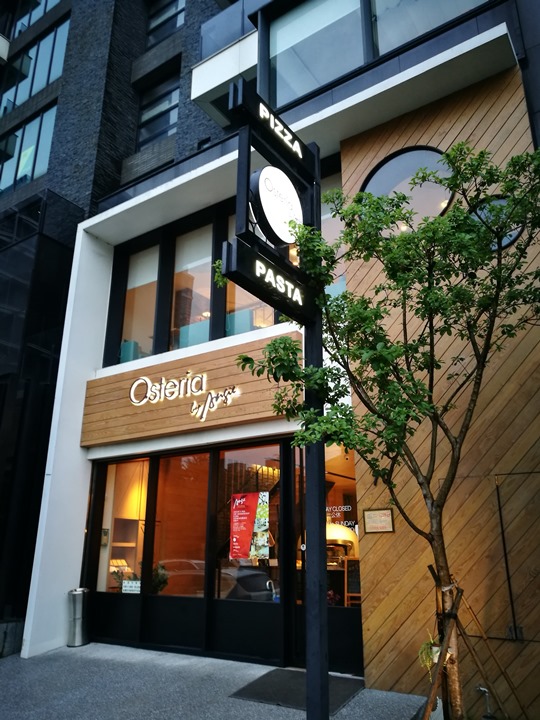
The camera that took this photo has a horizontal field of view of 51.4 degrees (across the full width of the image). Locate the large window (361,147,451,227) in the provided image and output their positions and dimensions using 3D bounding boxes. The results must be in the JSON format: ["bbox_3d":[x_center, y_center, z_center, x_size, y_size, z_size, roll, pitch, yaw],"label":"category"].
[{"bbox_3d":[1.675,-2.084,6.972,1.210,1.204,0.120,-12,-22,31],"label":"large window"}]

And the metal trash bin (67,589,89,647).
[{"bbox_3d":[-2.779,3.733,8.151,0.228,0.755,0.228,-12,-22,31],"label":"metal trash bin"}]

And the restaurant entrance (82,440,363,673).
[{"bbox_3d":[-0.920,2.546,7.702,4.781,2.719,0.200,-12,-22,31],"label":"restaurant entrance"}]

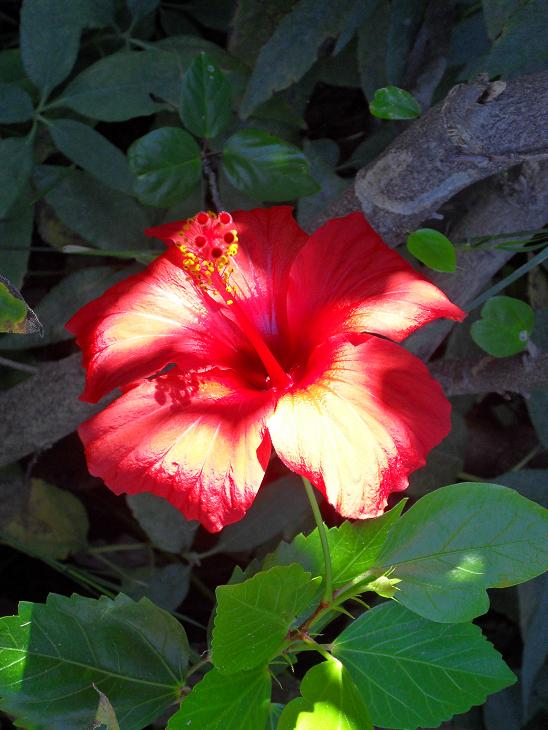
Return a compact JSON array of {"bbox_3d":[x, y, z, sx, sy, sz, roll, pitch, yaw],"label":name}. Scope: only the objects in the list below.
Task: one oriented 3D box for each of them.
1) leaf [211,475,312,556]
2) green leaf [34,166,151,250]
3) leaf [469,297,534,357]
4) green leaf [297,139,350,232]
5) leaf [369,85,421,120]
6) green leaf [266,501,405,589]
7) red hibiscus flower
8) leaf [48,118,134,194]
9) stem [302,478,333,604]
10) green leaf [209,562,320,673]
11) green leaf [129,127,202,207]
[{"bbox_3d":[-0.004,0.059,0.660,0.049,0.010,0.027,-39,73,-14],"label":"leaf"},{"bbox_3d":[-0.075,-0.065,0.700,0.059,0.010,0.028,33,74,11],"label":"green leaf"},{"bbox_3d":[0.090,-0.016,0.665,0.021,0.007,0.024,32,74,11],"label":"leaf"},{"bbox_3d":[0.021,-0.074,0.700,0.022,0.010,0.043,8,71,3],"label":"green leaf"},{"bbox_3d":[0.049,-0.106,0.680,0.021,0.007,0.014,10,69,4],"label":"leaf"},{"bbox_3d":[0.023,0.064,0.605,0.037,0.014,0.043,38,71,15],"label":"green leaf"},{"bbox_3d":[-0.002,0.001,0.575,0.130,0.068,0.114,0,60,12],"label":"red hibiscus flower"},{"bbox_3d":[-0.074,-0.085,0.690,0.050,0.010,0.019,38,75,12],"label":"leaf"},{"bbox_3d":[0.015,0.063,0.606,0.006,0.009,0.048,-11,75,0],"label":"stem"},{"bbox_3d":[-0.003,0.088,0.585,0.031,0.014,0.035,28,70,4],"label":"green leaf"},{"bbox_3d":[-0.042,-0.075,0.645,0.030,0.010,0.031,-15,71,-5],"label":"green leaf"}]

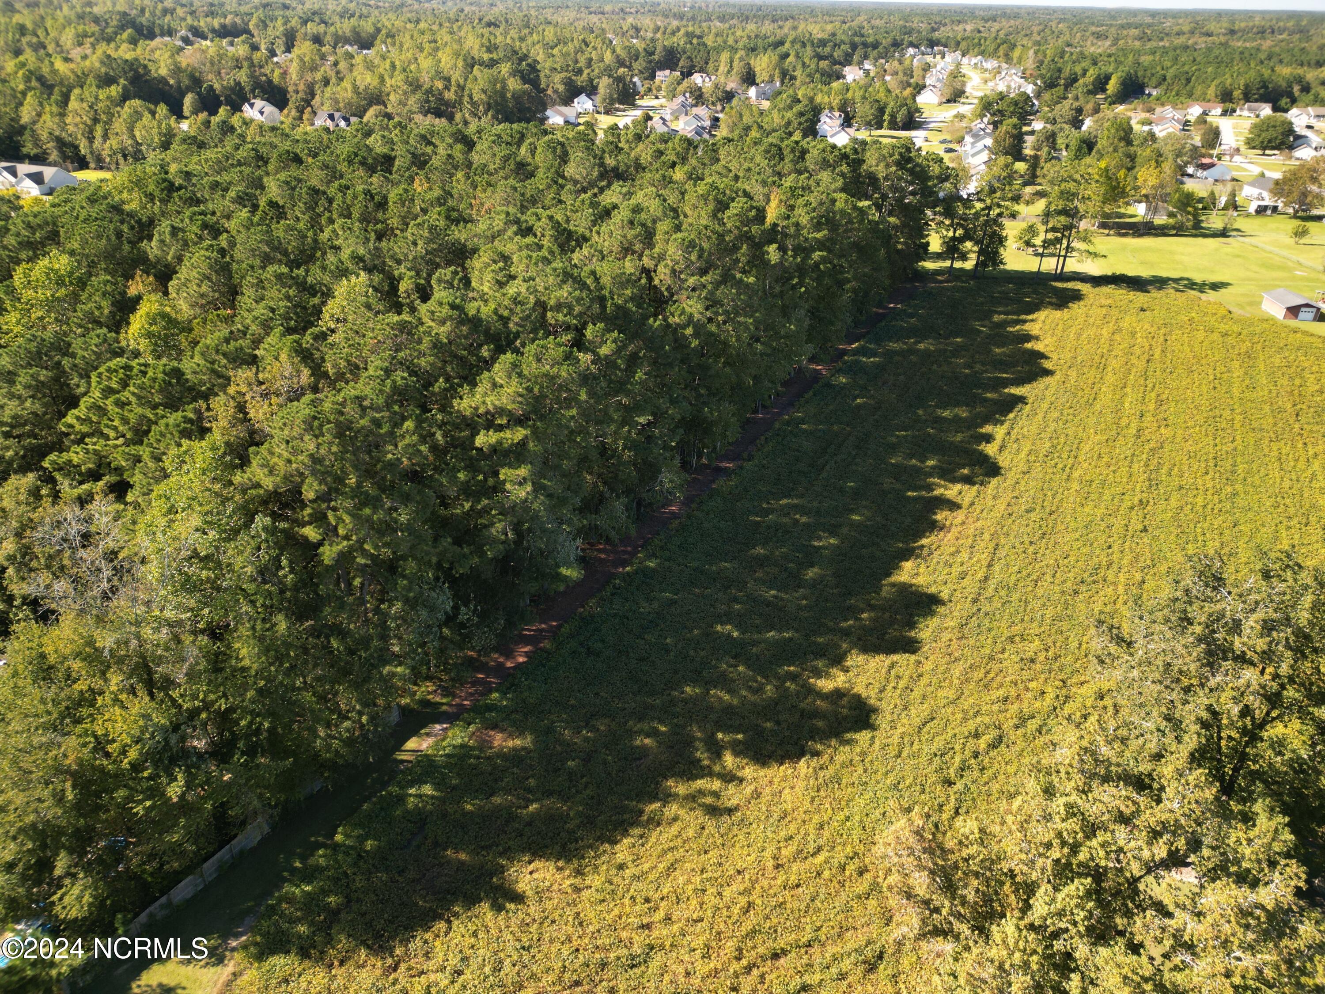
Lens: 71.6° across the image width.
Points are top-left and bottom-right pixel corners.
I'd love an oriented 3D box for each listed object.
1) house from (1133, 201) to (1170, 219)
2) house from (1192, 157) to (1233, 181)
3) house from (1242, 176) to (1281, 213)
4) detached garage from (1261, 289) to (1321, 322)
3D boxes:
[{"bbox_3d":[126.563,-74.983,236.769,7.089,3.849,8.102,3,29,4],"label":"house"},{"bbox_3d":[174.228,-103.849,289.968,8.406,5.165,13.166,3,29,4],"label":"house"},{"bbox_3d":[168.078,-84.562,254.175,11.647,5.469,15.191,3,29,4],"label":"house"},{"bbox_3d":[110.360,-33.795,161.320,6.077,3.443,7.798,3,29,4],"label":"detached garage"}]

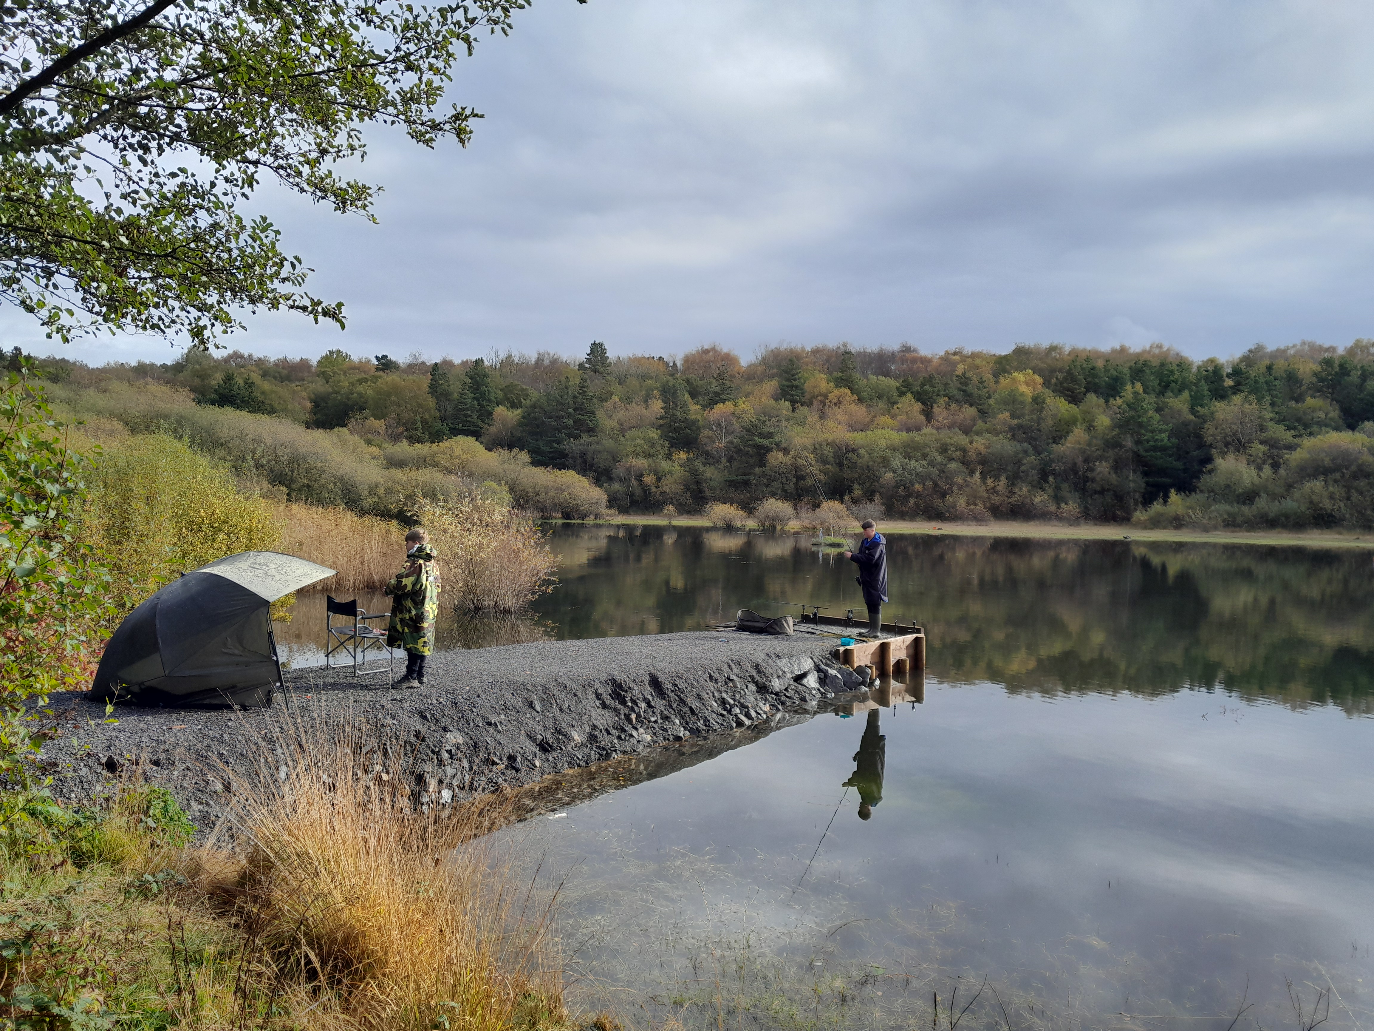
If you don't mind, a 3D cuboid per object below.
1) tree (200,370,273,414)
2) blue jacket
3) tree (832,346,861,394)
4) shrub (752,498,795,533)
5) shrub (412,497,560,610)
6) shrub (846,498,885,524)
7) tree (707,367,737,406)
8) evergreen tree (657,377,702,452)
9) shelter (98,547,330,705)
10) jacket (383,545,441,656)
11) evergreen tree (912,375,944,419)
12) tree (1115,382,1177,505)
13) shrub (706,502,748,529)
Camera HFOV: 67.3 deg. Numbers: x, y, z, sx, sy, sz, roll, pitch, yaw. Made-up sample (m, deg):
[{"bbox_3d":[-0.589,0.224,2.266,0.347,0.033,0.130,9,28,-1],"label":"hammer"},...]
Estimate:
[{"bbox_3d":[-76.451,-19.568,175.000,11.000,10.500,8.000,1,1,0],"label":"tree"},{"bbox_3d":[2.688,0.775,15.200,0.500,1.090,0.520,1,1,-28],"label":"blue jacket"},{"bbox_3d":[43.873,-39.279,285.000,8.004,14.822,7.800,1,1,0],"label":"tree"},{"bbox_3d":[9.378,-0.058,112.000,4.660,3.728,4.500,1,1,0],"label":"shrub"},{"bbox_3d":[-4.520,0.885,23.300,3.100,2.600,2.900,1,1,0],"label":"shrub"},{"bbox_3d":[21.129,-0.508,122.000,4.600,3.200,4.000,1,1,0],"label":"shrub"},{"bbox_3d":[8.581,-29.644,250.000,7.541,12.742,7.300,1,1,0],"label":"tree"},{"bbox_3d":[-1.506,-18.369,193.000,7.800,15.000,7.500,1,1,0],"label":"evergreen tree"},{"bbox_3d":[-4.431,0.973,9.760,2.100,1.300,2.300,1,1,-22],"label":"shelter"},{"bbox_3d":[-2.604,0.795,9.800,0.480,1.060,0.540,1,1,20],"label":"jacket"},{"bbox_3d":[46.236,-21.316,198.000,6.200,11.000,6.000,1,1,0],"label":"evergreen tree"},{"bbox_3d":[63.142,-9.158,142.000,8.862,17.576,8.500,1,1,0],"label":"tree"},{"bbox_3d":[4.447,0.000,114.000,4.700,3.000,4.200,1,1,0],"label":"shrub"}]

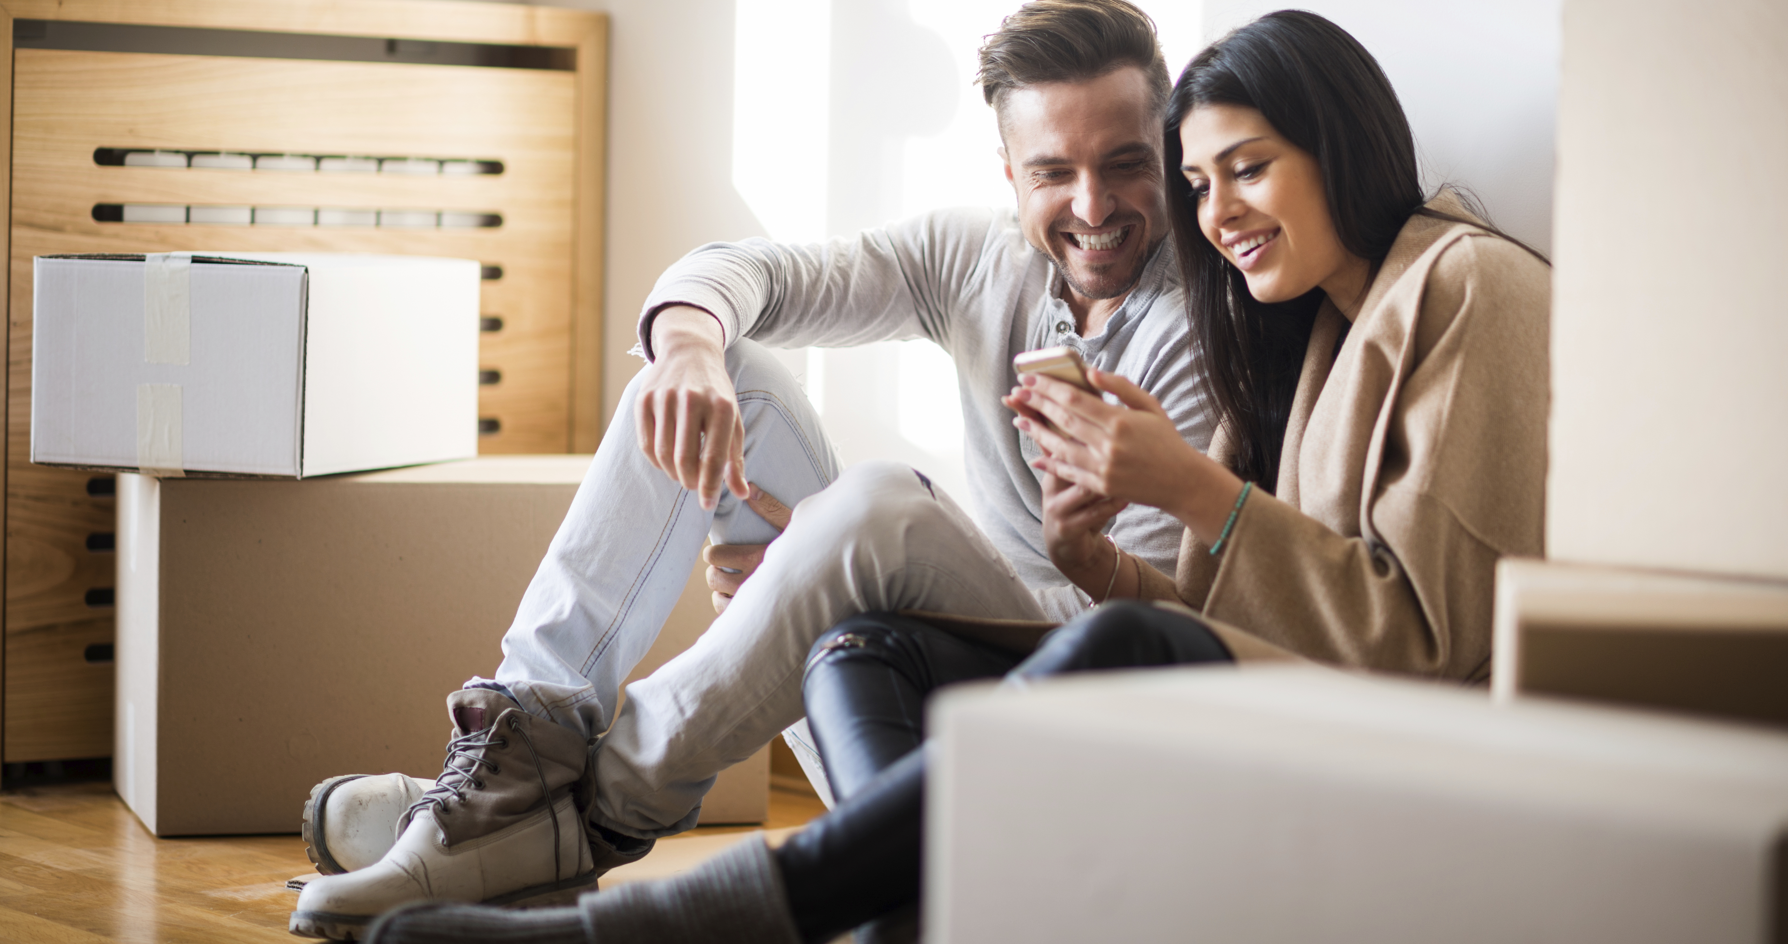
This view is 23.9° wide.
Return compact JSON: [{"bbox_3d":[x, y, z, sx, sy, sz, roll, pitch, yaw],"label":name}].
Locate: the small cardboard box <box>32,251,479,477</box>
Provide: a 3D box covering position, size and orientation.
[{"bbox_3d":[-0.635,-0.112,4.253,0.295,0.202,0.386,3,4,20],"label":"small cardboard box"}]

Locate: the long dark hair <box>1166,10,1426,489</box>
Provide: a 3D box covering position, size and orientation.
[{"bbox_3d":[0.322,-0.177,3.385,0.225,0.380,0.195,-2,6,-45],"label":"long dark hair"}]

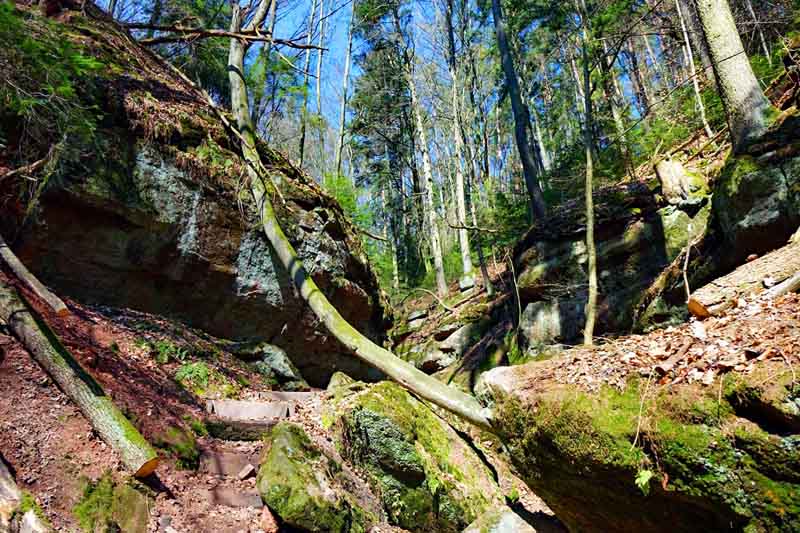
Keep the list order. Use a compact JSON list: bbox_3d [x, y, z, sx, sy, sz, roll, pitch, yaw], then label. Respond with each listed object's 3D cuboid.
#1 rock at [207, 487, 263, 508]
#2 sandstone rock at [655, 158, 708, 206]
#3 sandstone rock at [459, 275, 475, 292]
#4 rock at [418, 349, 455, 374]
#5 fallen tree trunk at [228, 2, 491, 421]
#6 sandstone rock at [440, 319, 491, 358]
[{"bbox_3d":[-1.474,2.058,4.750,0.474,0.182,0.300,1,-14,0],"label":"rock"},{"bbox_3d":[3.973,-1.185,7.525,0.724,0.630,0.650,-7,-16,29],"label":"sandstone rock"},{"bbox_3d":[1.899,0.485,15.225,0.434,0.400,0.450,-1,-14,7],"label":"sandstone rock"},{"bbox_3d":[0.685,1.782,10.000,0.641,0.453,0.600,0,-14,4],"label":"rock"},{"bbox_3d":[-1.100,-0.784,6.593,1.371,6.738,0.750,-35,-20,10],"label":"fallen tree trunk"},{"bbox_3d":[1.264,1.392,10.450,0.968,0.693,0.900,-1,-14,7],"label":"sandstone rock"}]

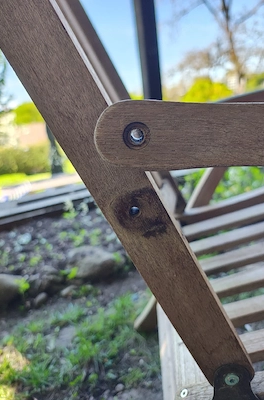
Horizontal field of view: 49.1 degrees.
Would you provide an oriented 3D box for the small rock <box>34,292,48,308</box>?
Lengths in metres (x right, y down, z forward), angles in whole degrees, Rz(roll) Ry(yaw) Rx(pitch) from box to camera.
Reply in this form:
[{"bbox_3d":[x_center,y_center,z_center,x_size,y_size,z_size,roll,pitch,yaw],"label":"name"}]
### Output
[{"bbox_3d":[-0.304,0.337,0.970,0.044,0.036,0.042,-5,16,0],"label":"small rock"}]

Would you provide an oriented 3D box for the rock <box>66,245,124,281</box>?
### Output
[{"bbox_3d":[-0.147,0.251,1.160,0.225,0.095,0.150,-5,16,0],"label":"rock"}]

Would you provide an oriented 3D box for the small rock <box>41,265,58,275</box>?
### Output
[{"bbox_3d":[-0.328,0.277,1.150,0.070,0.028,0.045,-5,16,0],"label":"small rock"}]

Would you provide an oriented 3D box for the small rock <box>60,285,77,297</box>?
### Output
[{"bbox_3d":[-0.224,0.320,1.020,0.053,0.028,0.038,-5,16,0],"label":"small rock"}]

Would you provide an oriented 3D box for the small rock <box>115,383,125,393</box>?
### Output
[{"bbox_3d":[-0.029,0.441,0.680,0.023,0.017,0.022,-5,16,0],"label":"small rock"}]

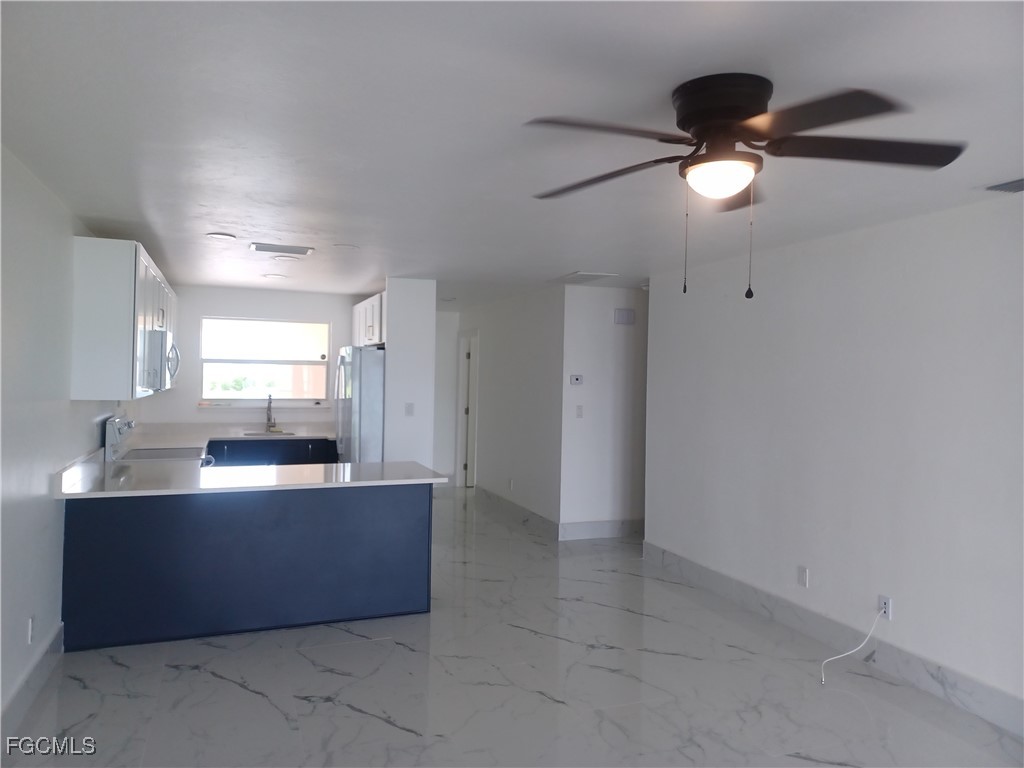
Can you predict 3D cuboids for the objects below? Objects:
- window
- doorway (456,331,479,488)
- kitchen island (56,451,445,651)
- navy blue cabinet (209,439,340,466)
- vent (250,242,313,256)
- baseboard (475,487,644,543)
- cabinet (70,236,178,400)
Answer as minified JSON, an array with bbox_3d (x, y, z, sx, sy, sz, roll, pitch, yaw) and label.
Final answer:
[{"bbox_3d":[-2.641,-0.246,7.980,1.315,0.885,0.120,1,1,-21],"label":"window"},{"bbox_3d":[-0.528,0.358,9.692,0.120,2.125,0.860,1,1,-21],"label":"doorway"},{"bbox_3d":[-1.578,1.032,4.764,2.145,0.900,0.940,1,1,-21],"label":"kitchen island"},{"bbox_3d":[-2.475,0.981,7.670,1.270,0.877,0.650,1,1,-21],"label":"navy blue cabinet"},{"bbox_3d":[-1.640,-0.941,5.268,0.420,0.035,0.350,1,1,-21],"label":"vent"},{"bbox_3d":[0.404,1.377,8.278,0.890,0.165,2.550,1,1,-21],"label":"baseboard"},{"bbox_3d":[-2.936,-0.403,5.828,0.341,0.917,3.400,1,1,-21],"label":"cabinet"}]

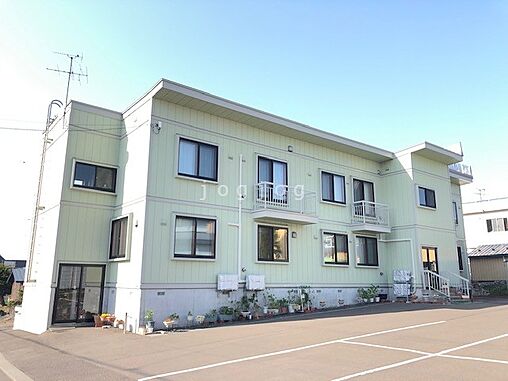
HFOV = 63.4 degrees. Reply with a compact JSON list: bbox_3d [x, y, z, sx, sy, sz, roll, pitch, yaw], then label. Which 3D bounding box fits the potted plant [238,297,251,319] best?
[{"bbox_3d":[-0.352,4.336,15.234,0.431,0.751,0.410,0,-12,0],"label":"potted plant"}]

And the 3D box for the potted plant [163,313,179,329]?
[{"bbox_3d":[-2.649,4.124,13.034,0.472,0.492,0.448,10,-15,-36],"label":"potted plant"}]

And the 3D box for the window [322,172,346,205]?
[{"bbox_3d":[3.862,-0.101,19.770,1.680,1.400,0.100,10,-15,-37],"label":"window"}]

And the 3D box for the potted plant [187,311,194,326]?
[{"bbox_3d":[-2.138,4.308,13.831,0.261,0.485,0.261,0,-12,0],"label":"potted plant"}]

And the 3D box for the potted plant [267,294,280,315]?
[{"bbox_3d":[0.763,4.462,16.087,0.558,0.718,0.425,10,-15,-37],"label":"potted plant"}]

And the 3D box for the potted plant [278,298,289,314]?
[{"bbox_3d":[1.182,4.598,16.320,0.360,0.560,0.350,10,-15,-37],"label":"potted plant"}]

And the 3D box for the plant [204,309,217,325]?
[{"bbox_3d":[-1.500,4.352,14.248,0.420,0.540,0.360,10,-15,-37],"label":"plant"}]

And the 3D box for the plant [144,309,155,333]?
[{"bbox_3d":[-3.258,4.114,12.905,0.330,0.750,0.320,10,-15,-37],"label":"plant"}]

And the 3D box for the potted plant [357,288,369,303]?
[{"bbox_3d":[4.969,4.808,18.817,0.511,0.622,0.486,10,-15,-36],"label":"potted plant"}]

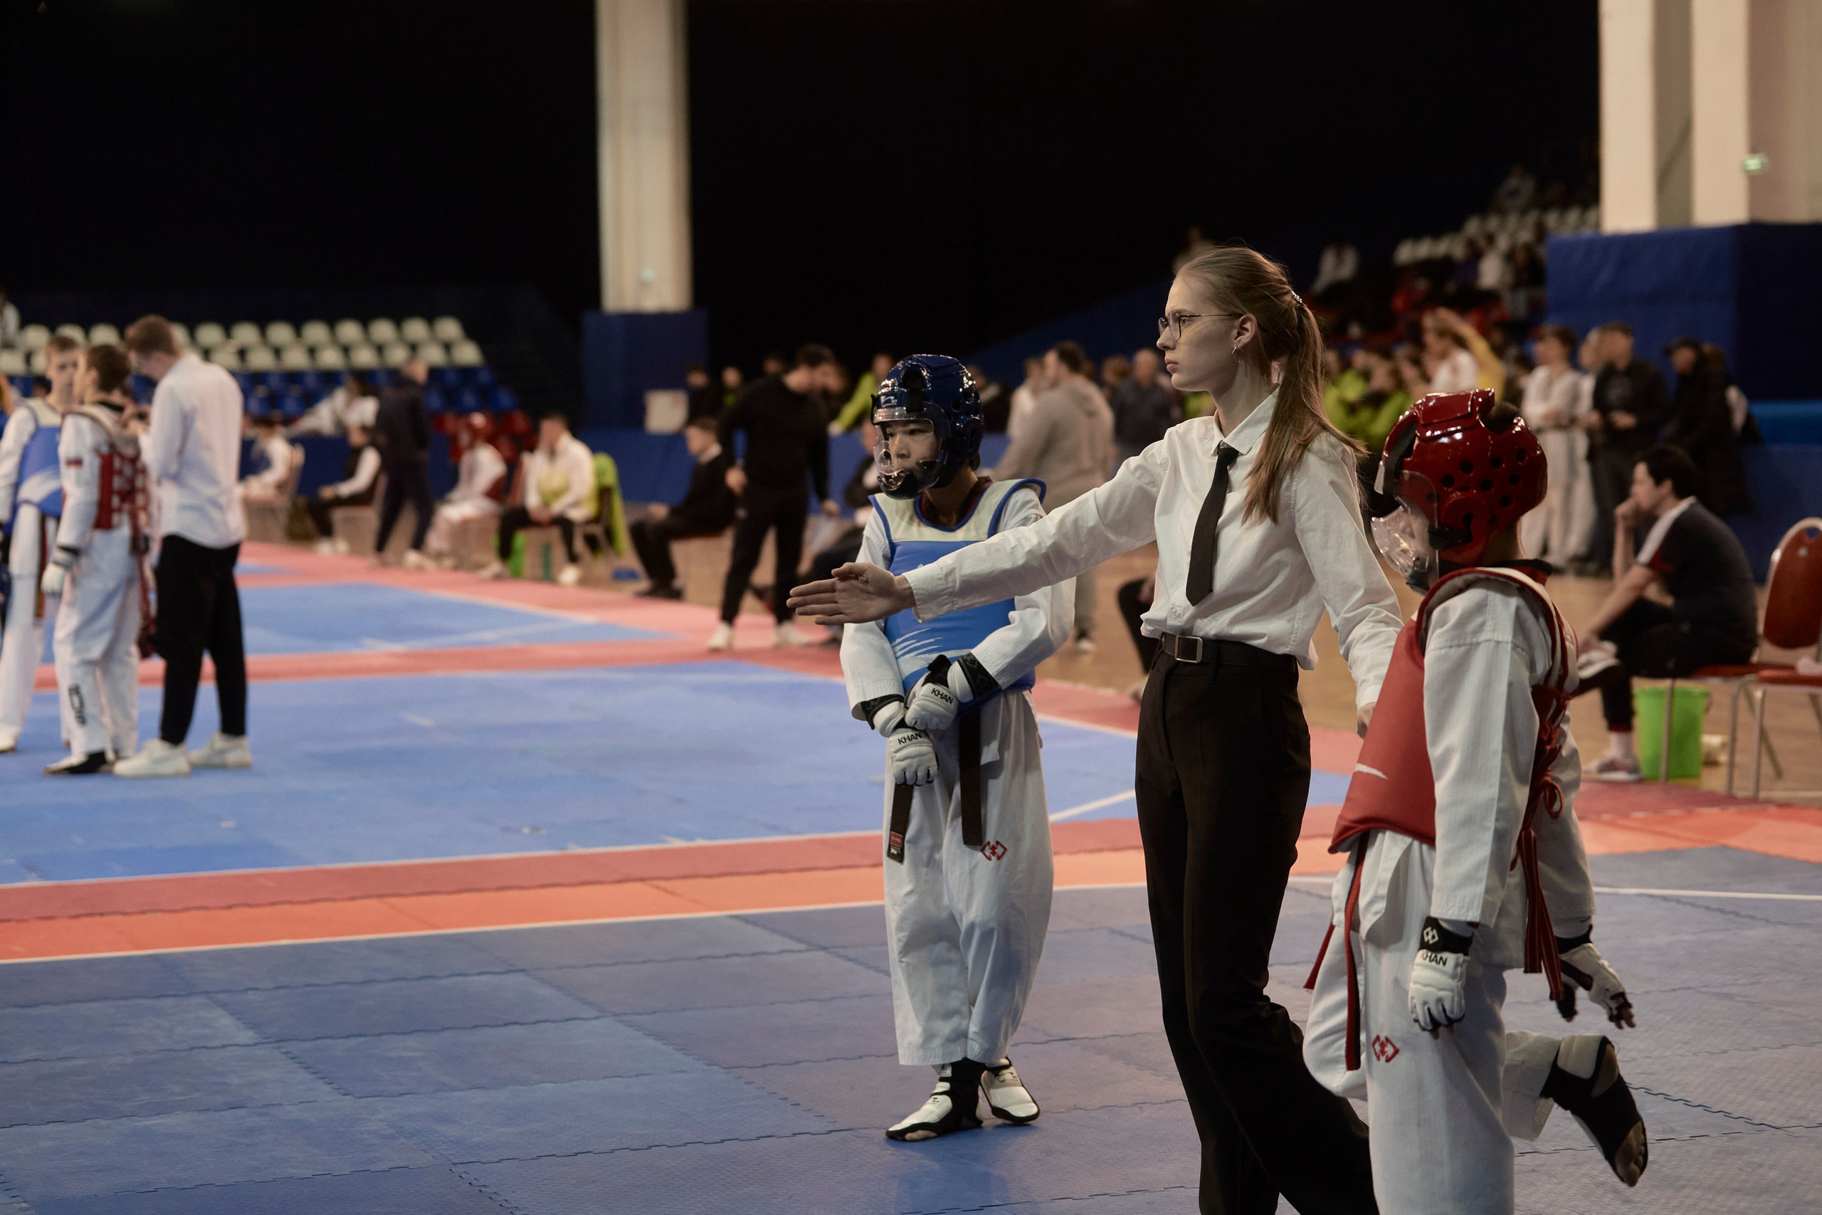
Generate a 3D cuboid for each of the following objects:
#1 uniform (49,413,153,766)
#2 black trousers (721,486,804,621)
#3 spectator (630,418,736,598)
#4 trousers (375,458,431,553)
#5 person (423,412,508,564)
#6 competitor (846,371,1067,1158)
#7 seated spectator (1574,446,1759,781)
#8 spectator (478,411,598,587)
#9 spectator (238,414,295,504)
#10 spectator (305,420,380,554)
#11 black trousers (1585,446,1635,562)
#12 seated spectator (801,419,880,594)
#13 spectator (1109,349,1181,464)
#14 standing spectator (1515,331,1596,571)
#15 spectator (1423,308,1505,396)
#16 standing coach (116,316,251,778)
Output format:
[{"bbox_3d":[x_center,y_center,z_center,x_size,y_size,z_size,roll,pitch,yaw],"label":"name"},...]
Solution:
[{"bbox_3d":[-3.121,-0.099,13.650,0.340,1.376,0.440,2,4,31],"label":"uniform"},{"bbox_3d":[-0.848,-0.300,20.200,0.480,0.787,0.300,-1,4,-20],"label":"black trousers"},{"bbox_3d":[-1.611,-0.721,25.300,0.880,1.310,0.520,-2,4,-23],"label":"spectator"},{"bbox_3d":[-4.457,-0.882,31.200,0.460,0.920,0.420,-3,4,-30],"label":"trousers"},{"bbox_3d":[-3.792,-1.018,30.200,0.800,1.297,0.500,-2,4,-28],"label":"person"},{"bbox_3d":[0.091,0.256,6.970,0.460,1.510,0.360,0,4,12],"label":"competitor"},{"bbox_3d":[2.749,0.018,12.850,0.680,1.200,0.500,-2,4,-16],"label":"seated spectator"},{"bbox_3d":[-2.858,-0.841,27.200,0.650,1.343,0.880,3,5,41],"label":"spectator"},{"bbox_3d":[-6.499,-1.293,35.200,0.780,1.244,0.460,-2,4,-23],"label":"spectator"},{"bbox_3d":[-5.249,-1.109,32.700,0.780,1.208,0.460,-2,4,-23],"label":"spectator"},{"bbox_3d":[5.256,-0.765,26.400,0.440,0.900,0.320,1,4,23],"label":"black trousers"},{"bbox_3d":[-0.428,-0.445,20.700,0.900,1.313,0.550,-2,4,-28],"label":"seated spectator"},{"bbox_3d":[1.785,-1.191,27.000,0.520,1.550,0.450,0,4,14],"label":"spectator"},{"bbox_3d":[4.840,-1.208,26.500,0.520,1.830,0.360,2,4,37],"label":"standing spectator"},{"bbox_3d":[4.426,-1.719,28.500,0.600,1.400,0.550,-3,4,-37],"label":"spectator"},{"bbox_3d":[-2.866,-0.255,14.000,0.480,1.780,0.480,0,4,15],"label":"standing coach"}]

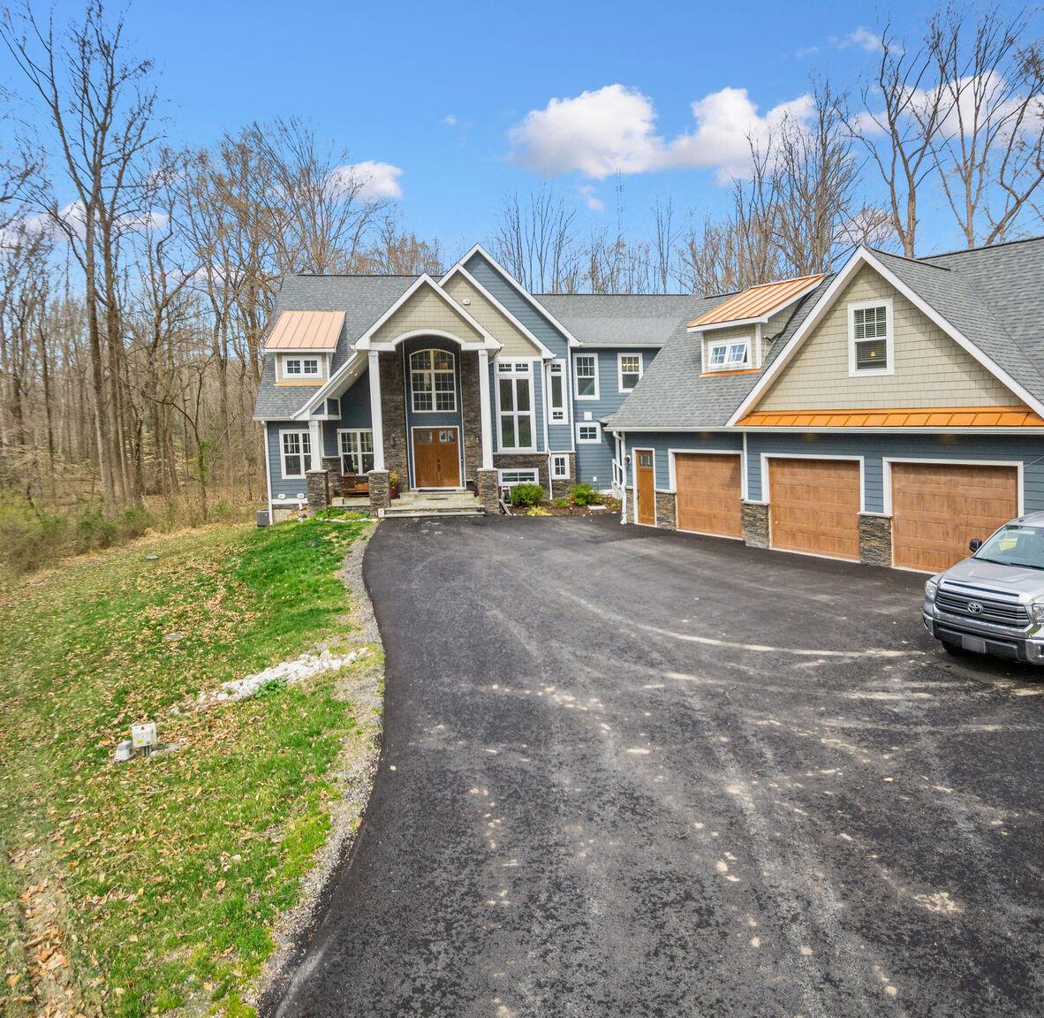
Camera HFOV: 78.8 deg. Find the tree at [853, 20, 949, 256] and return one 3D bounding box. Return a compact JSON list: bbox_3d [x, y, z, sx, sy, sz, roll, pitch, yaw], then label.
[{"bbox_3d":[18.587,-13.066,31.634,5.000,20.621,5.000,-2,7,-5],"label":"tree"}]

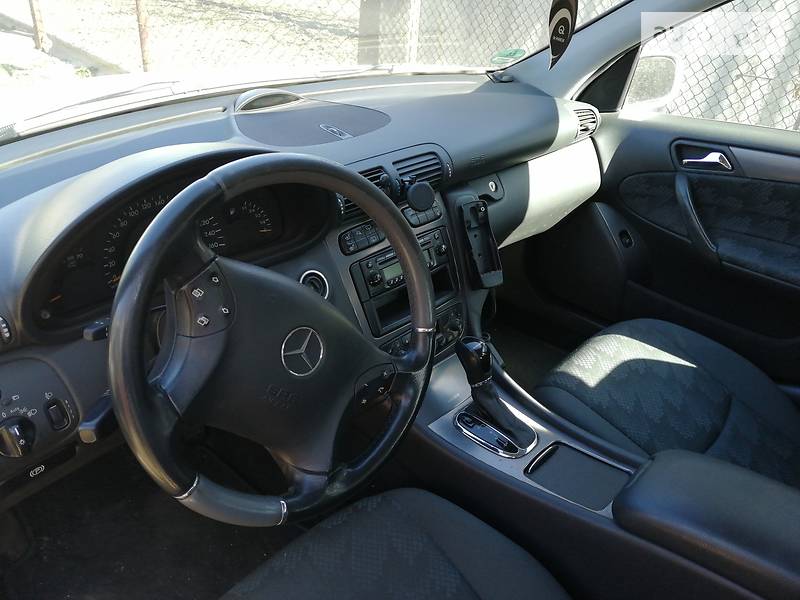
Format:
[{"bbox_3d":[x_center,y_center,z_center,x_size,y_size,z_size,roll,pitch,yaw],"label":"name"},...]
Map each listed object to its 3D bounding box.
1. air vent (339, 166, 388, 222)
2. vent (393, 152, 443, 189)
[{"bbox_3d":[-0.064,-0.168,0.976,0.103,0.066,0.040,-25,21,-38],"label":"air vent"},{"bbox_3d":[0.022,-0.208,1.050,0.105,0.066,0.040,-25,21,-38],"label":"vent"}]

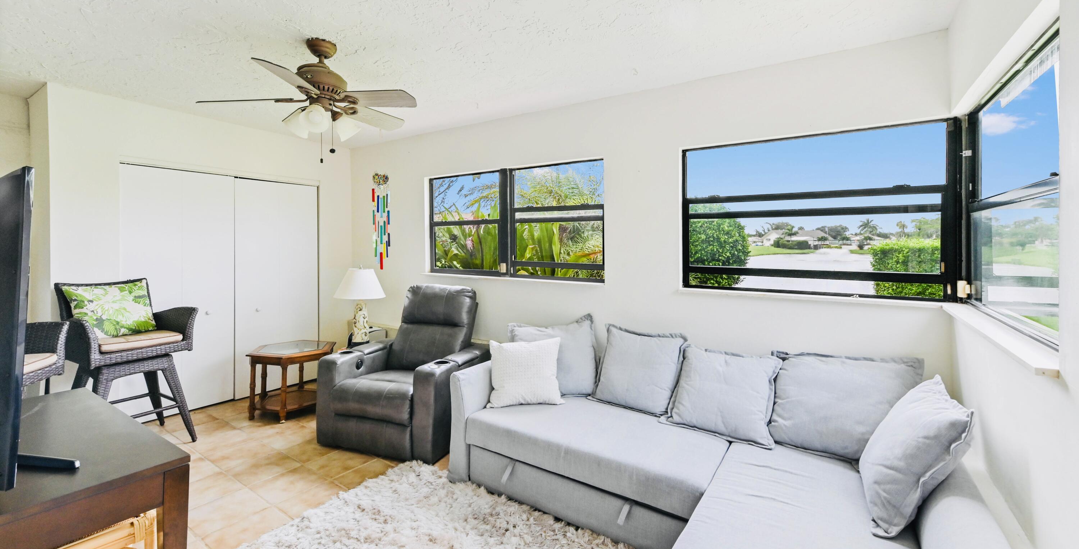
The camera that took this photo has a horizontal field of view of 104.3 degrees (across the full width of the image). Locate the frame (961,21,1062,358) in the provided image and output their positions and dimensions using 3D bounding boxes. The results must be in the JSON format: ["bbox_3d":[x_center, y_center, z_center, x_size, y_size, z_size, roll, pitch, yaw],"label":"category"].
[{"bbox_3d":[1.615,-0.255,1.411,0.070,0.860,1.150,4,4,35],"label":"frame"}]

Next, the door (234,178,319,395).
[{"bbox_3d":[-2.551,0.138,4.115,0.040,2.000,0.756,4,4,35],"label":"door"}]

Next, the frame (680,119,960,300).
[{"bbox_3d":[1.447,-0.313,2.310,1.307,0.860,0.080,4,4,35],"label":"frame"}]

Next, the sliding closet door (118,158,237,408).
[{"bbox_3d":[-2.980,0.167,3.501,0.040,2.000,0.745,4,4,35],"label":"sliding closet door"}]

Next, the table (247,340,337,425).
[{"bbox_3d":[-2.121,0.917,3.651,0.610,0.540,0.690,3,4,28],"label":"table"}]

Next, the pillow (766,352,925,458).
[{"bbox_3d":[1.484,0.650,2.058,0.570,0.500,0.180,4,-8,35],"label":"pillow"}]

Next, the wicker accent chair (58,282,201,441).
[{"bbox_3d":[-2.926,0.643,3.023,0.620,1.130,0.600,3,4,22],"label":"wicker accent chair"}]

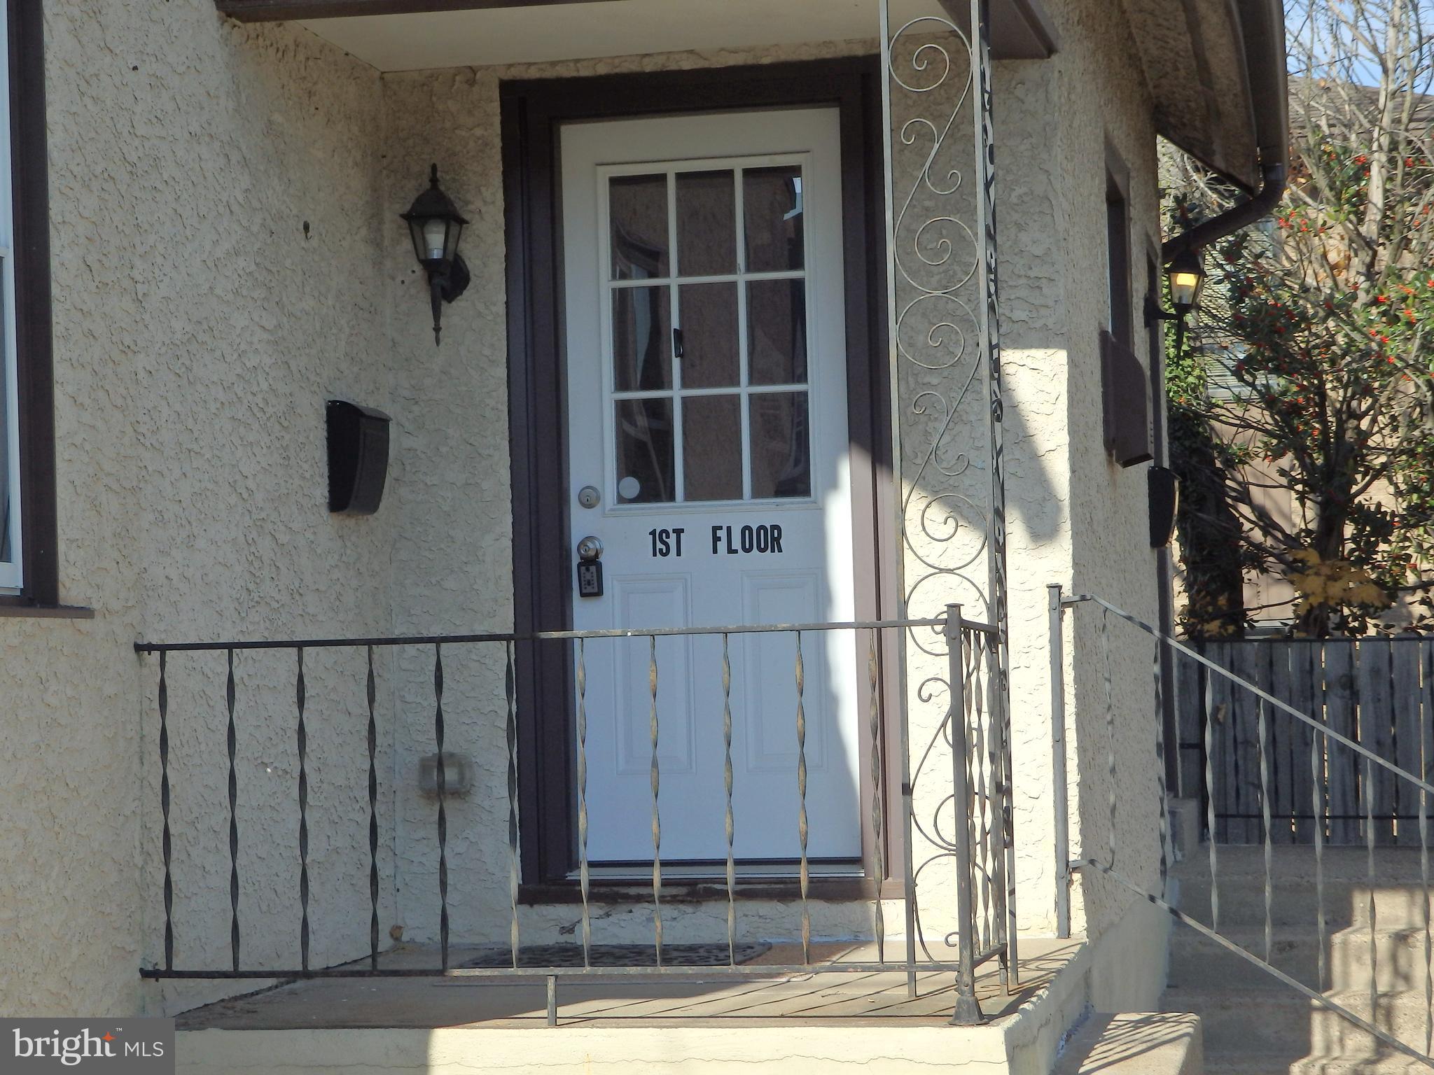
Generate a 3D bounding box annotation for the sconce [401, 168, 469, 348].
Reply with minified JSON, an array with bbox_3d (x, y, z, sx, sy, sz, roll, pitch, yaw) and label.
[{"bbox_3d":[-0.748,-0.758,7.385,0.170,0.495,0.220,-2,-3,11],"label":"sconce"}]

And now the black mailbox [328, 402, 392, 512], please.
[{"bbox_3d":[-0.923,-0.204,7.112,0.100,0.290,0.230,-2,-3,11],"label":"black mailbox"}]

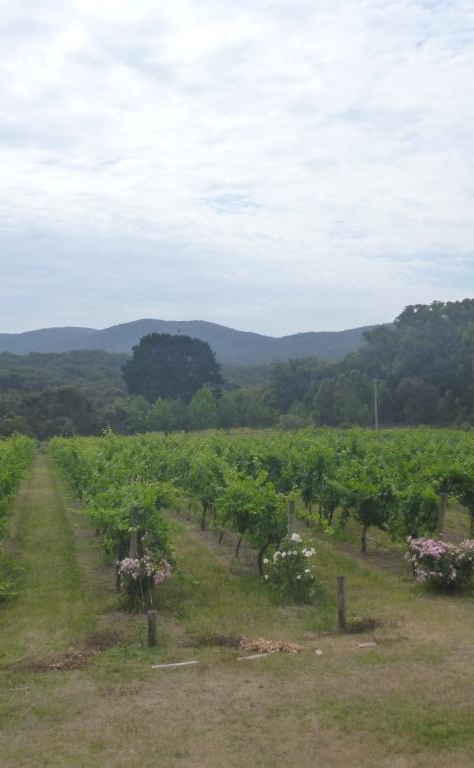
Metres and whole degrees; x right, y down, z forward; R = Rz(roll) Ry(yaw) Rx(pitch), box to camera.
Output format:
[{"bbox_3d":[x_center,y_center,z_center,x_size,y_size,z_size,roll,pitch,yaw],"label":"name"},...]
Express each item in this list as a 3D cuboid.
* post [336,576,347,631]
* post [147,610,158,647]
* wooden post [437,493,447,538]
[{"bbox_3d":[1.584,3.331,12.558,0.110,0.830,0.110,-1,0,-13],"label":"post"},{"bbox_3d":[-1.204,3.483,11.800,0.125,0.500,0.125,0,1,-13],"label":"post"},{"bbox_3d":[3.909,2.918,15.795,0.120,1.630,0.120,-1,0,-13],"label":"wooden post"}]

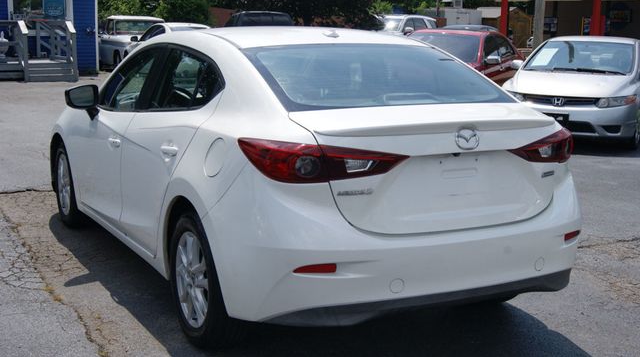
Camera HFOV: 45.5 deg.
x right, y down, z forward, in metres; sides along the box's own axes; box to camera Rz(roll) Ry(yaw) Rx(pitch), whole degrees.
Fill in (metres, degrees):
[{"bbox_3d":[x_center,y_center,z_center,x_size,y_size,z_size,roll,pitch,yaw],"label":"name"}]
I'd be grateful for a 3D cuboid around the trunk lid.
[{"bbox_3d":[0.513,-0.053,3.217,1.280,0.500,0.470,-5,12,-29],"label":"trunk lid"}]

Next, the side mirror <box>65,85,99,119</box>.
[{"bbox_3d":[-1.537,-0.483,4.898,0.215,0.200,0.160,-5,12,-29],"label":"side mirror"}]

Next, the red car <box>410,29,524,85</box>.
[{"bbox_3d":[2.479,-1.980,14.000,1.850,1.460,4.800,6,11,28],"label":"red car"}]

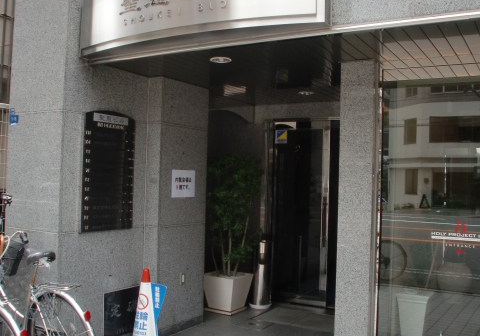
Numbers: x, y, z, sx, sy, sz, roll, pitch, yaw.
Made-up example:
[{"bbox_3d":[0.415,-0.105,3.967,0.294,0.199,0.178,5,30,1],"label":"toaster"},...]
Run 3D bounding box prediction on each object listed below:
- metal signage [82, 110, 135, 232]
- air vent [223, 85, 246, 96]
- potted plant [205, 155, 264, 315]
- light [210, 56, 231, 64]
[{"bbox_3d":[-1.106,0.028,4.460,0.035,1.025,0.581,1,-2,31],"label":"metal signage"},{"bbox_3d":[-0.055,-0.846,5.648,0.240,0.050,0.400,2,-1,0],"label":"air vent"},{"bbox_3d":[-0.097,0.762,6.111,0.680,1.815,0.680,1,-2,31],"label":"potted plant"},{"bbox_3d":[-0.150,-0.859,4.112,0.175,0.050,0.175,2,-2,0],"label":"light"}]

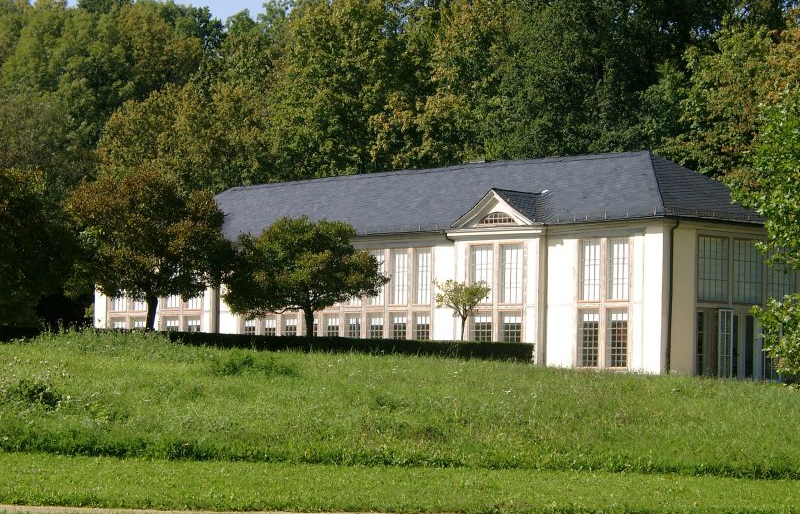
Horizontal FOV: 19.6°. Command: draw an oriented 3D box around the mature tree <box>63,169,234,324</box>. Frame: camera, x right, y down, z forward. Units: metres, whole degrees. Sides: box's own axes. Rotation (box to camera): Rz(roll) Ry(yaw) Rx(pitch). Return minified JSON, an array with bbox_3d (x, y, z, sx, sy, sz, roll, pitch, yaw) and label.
[{"bbox_3d":[-10.121,0.402,93.000,6.600,7.910,6.600,1,-3,0],"label":"mature tree"}]

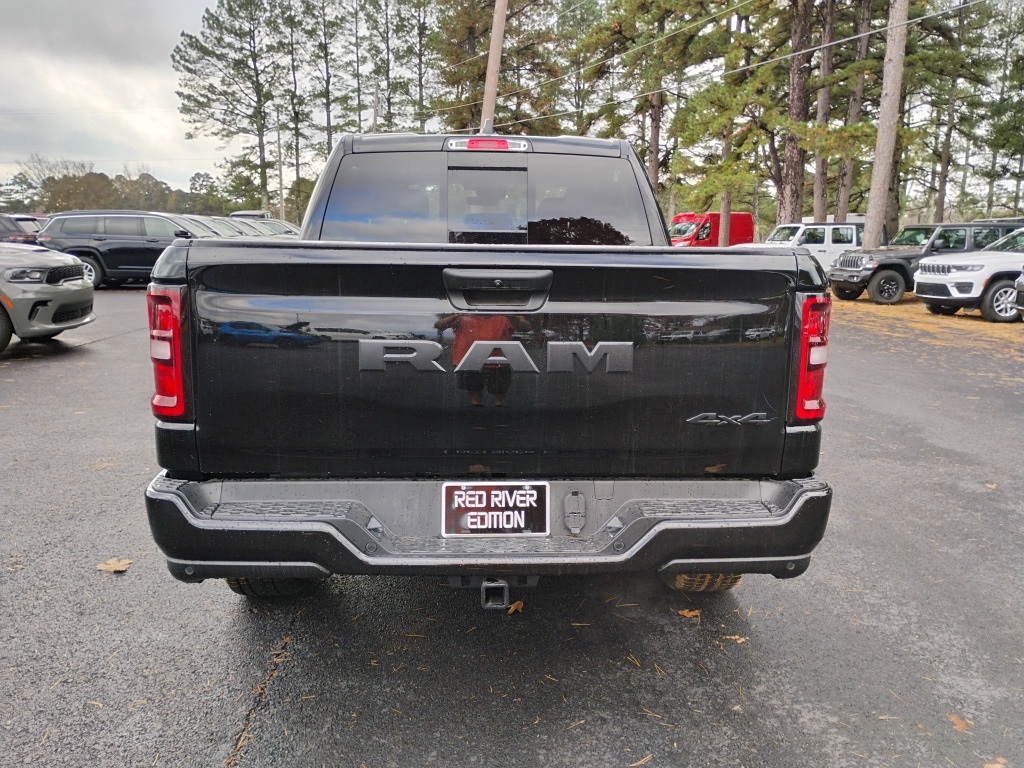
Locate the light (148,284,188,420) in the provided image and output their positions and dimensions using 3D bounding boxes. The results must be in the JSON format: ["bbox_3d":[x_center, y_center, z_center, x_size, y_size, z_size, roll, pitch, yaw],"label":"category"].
[{"bbox_3d":[-0.940,-0.091,2.317,0.145,0.380,0.175,0,11,-3],"label":"light"}]

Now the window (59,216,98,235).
[{"bbox_3d":[-10.194,-3.731,19.500,0.880,0.400,0.080,1,-2,0],"label":"window"}]

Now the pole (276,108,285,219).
[{"bbox_3d":[-16.459,-14.710,59.100,0.280,9.680,0.280,1,11,0],"label":"pole"}]

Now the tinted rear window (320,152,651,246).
[{"bbox_3d":[-0.123,-0.889,4.074,1.640,0.490,0.110,0,-3,-3],"label":"tinted rear window"}]

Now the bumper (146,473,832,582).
[{"bbox_3d":[-0.049,0.402,2.440,1.970,0.255,0.360,0,11,-3],"label":"bumper"}]

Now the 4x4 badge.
[{"bbox_3d":[0.618,0.101,2.346,0.250,0.042,0.010,0,11,-3],"label":"4x4 badge"}]

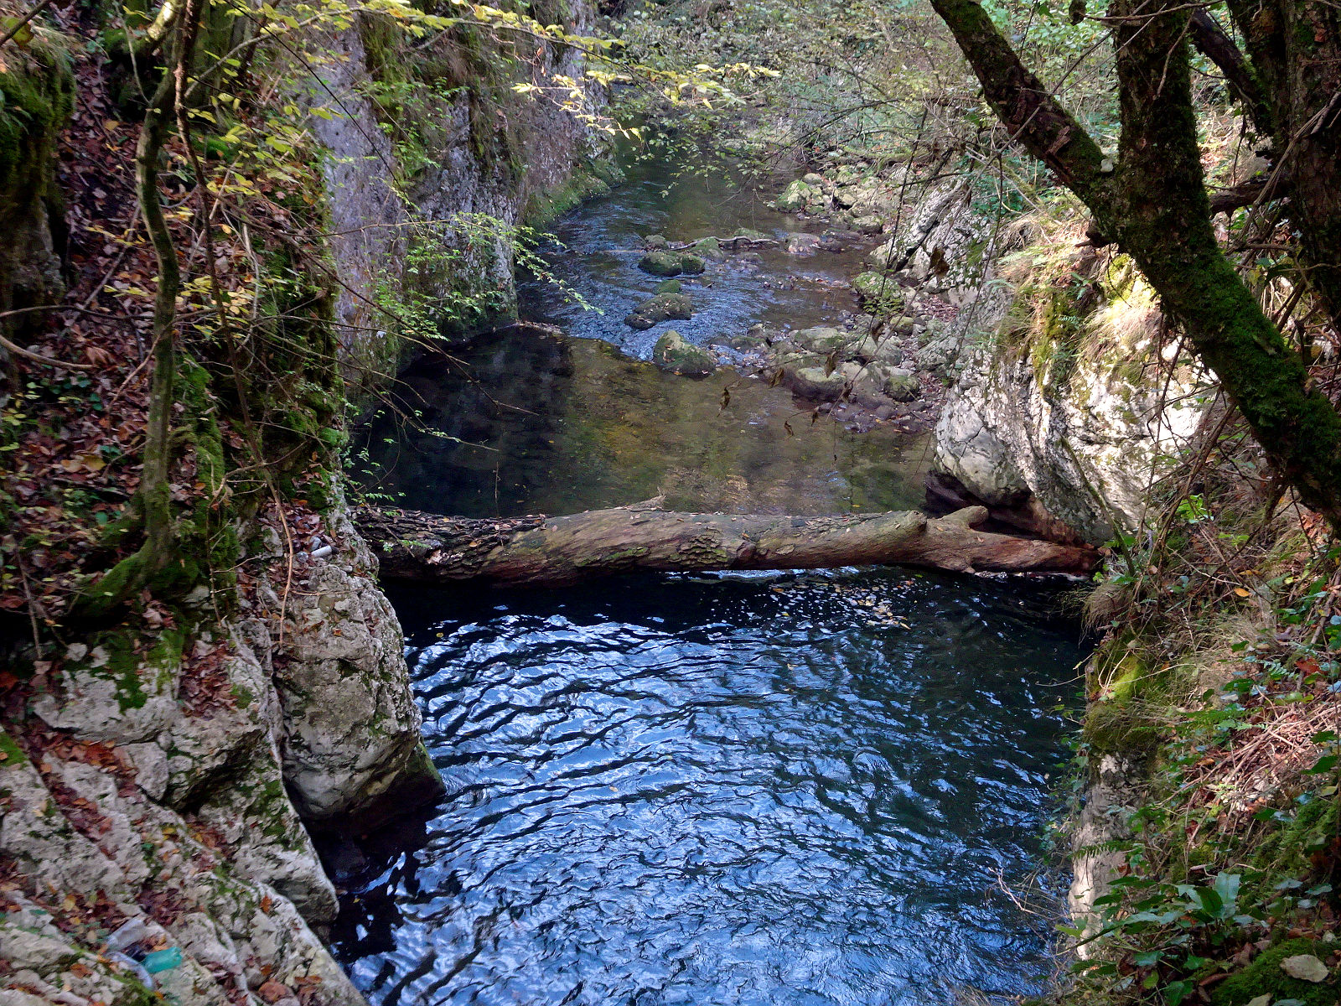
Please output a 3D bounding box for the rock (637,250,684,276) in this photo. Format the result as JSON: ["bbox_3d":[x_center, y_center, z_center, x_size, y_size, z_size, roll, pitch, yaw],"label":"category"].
[{"bbox_3d":[-0.099,-2.384,15.893,0.470,0.200,0.400,0,23,0],"label":"rock"}]

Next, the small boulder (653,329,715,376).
[{"bbox_3d":[0.120,-1.287,13.585,0.520,0.340,0.480,0,23,0],"label":"small boulder"}]

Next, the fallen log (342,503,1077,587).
[{"bbox_3d":[0.326,0.263,9.600,4.650,0.460,0.500,0,23,0],"label":"fallen log"}]

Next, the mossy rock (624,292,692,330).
[{"bbox_3d":[-0.089,-1.727,14.361,0.600,0.260,0.500,0,23,0],"label":"mossy rock"}]

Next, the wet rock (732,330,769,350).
[{"bbox_3d":[0.683,-1.378,13.689,0.310,0.130,0.270,0,23,0],"label":"wet rock"}]

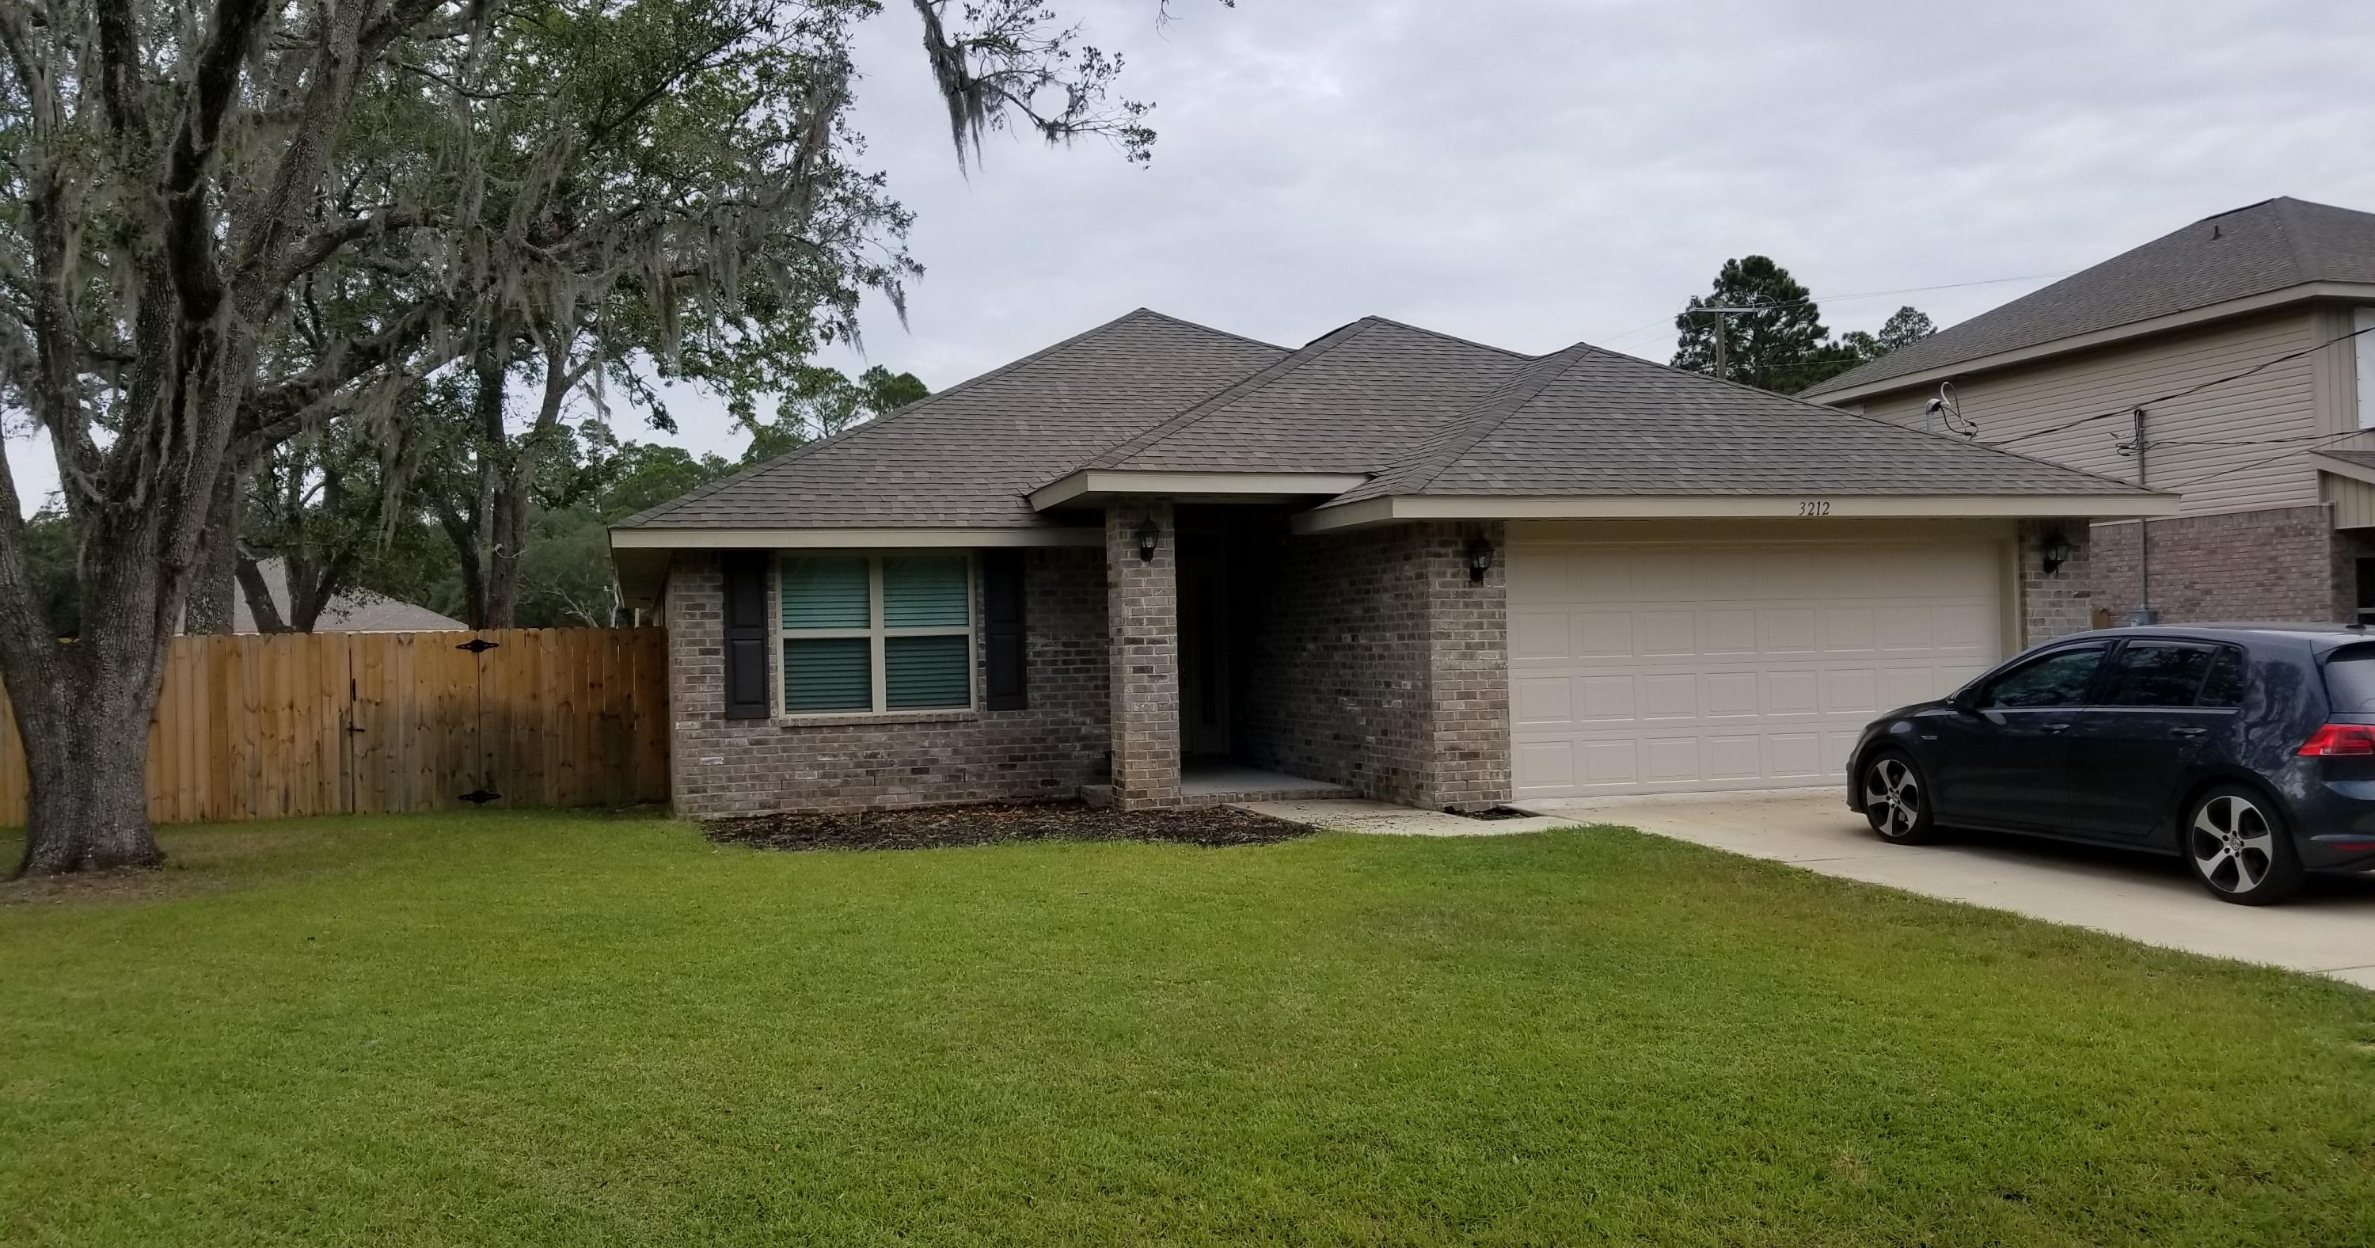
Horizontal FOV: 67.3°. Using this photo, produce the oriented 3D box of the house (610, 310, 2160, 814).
[{"bbox_3d":[-0.367,-1.256,22.904,13.200,5.800,18.900,-1,-1,-17],"label":"house"}]

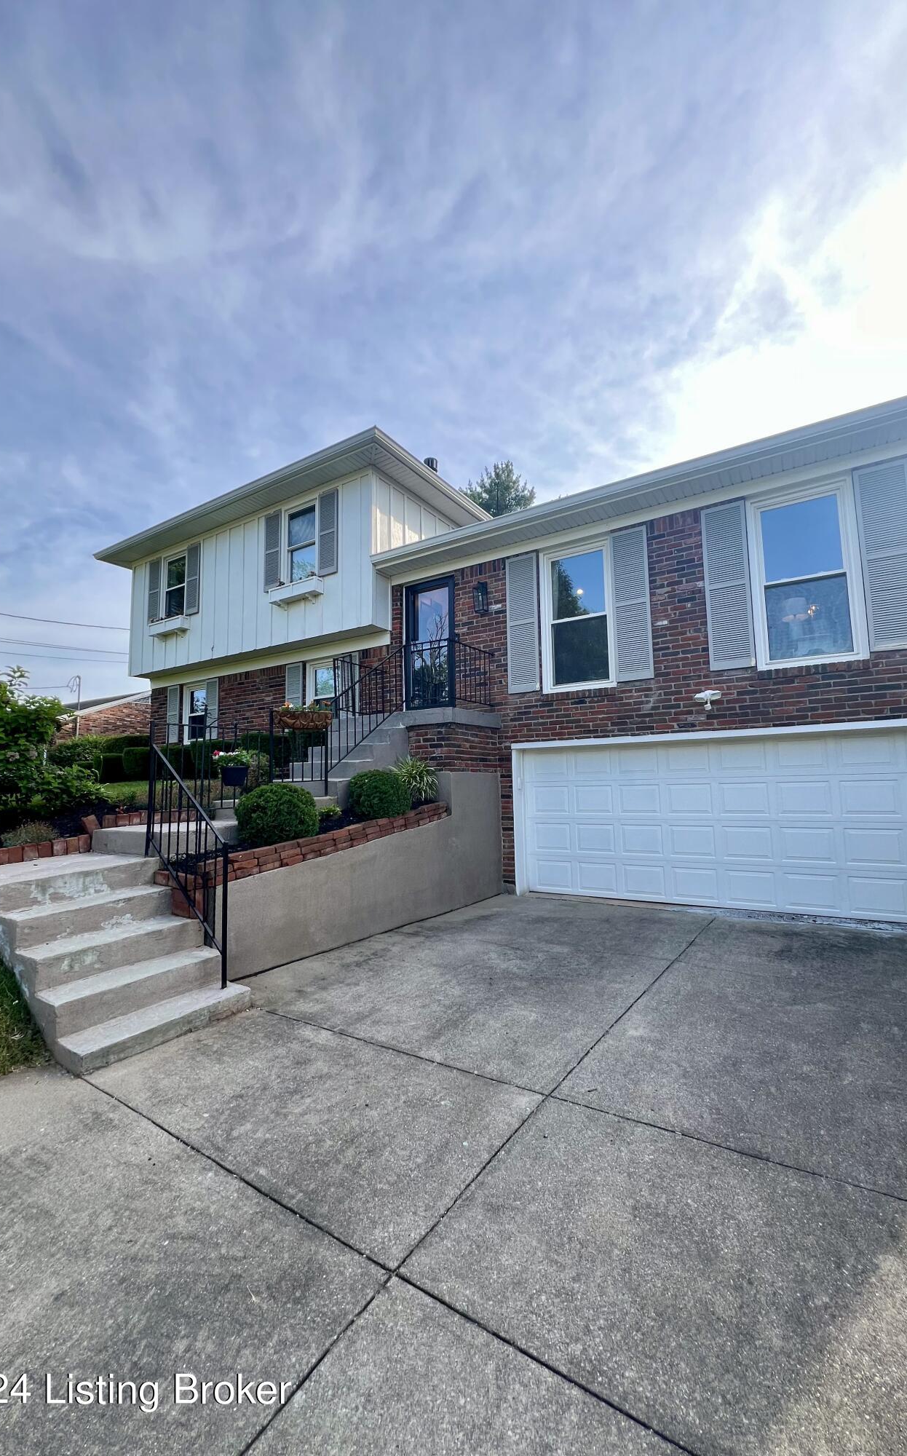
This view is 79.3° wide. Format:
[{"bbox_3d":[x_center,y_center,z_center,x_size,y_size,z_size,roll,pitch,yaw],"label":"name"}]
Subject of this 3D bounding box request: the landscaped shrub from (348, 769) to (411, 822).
[{"bbox_3d":[-0.836,0.765,6.180,0.700,0.610,0.700,-1,-6,0],"label":"landscaped shrub"}]

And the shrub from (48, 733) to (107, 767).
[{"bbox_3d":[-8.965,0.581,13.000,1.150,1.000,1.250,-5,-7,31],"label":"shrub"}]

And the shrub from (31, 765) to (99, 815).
[{"bbox_3d":[-4.334,0.692,6.100,0.650,0.580,0.680,-5,-7,31],"label":"shrub"}]

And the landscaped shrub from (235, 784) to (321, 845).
[{"bbox_3d":[-1.590,0.795,4.930,0.700,0.600,0.700,-5,-7,31],"label":"landscaped shrub"}]

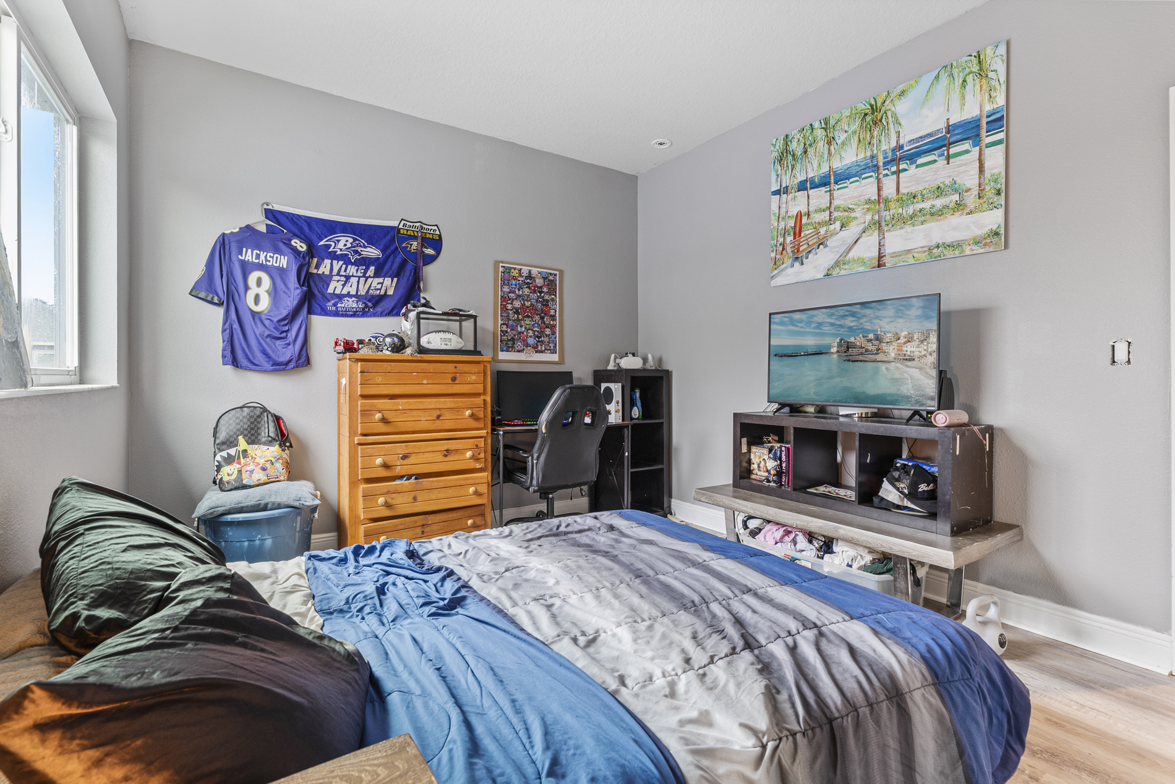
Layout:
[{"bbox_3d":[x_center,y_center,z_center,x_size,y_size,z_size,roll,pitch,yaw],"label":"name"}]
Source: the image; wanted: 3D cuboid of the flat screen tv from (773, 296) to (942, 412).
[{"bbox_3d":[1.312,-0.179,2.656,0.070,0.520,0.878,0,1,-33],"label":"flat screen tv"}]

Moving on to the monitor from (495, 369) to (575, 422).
[{"bbox_3d":[-0.348,0.037,3.706,0.608,0.368,0.140,-1,2,-34],"label":"monitor"}]

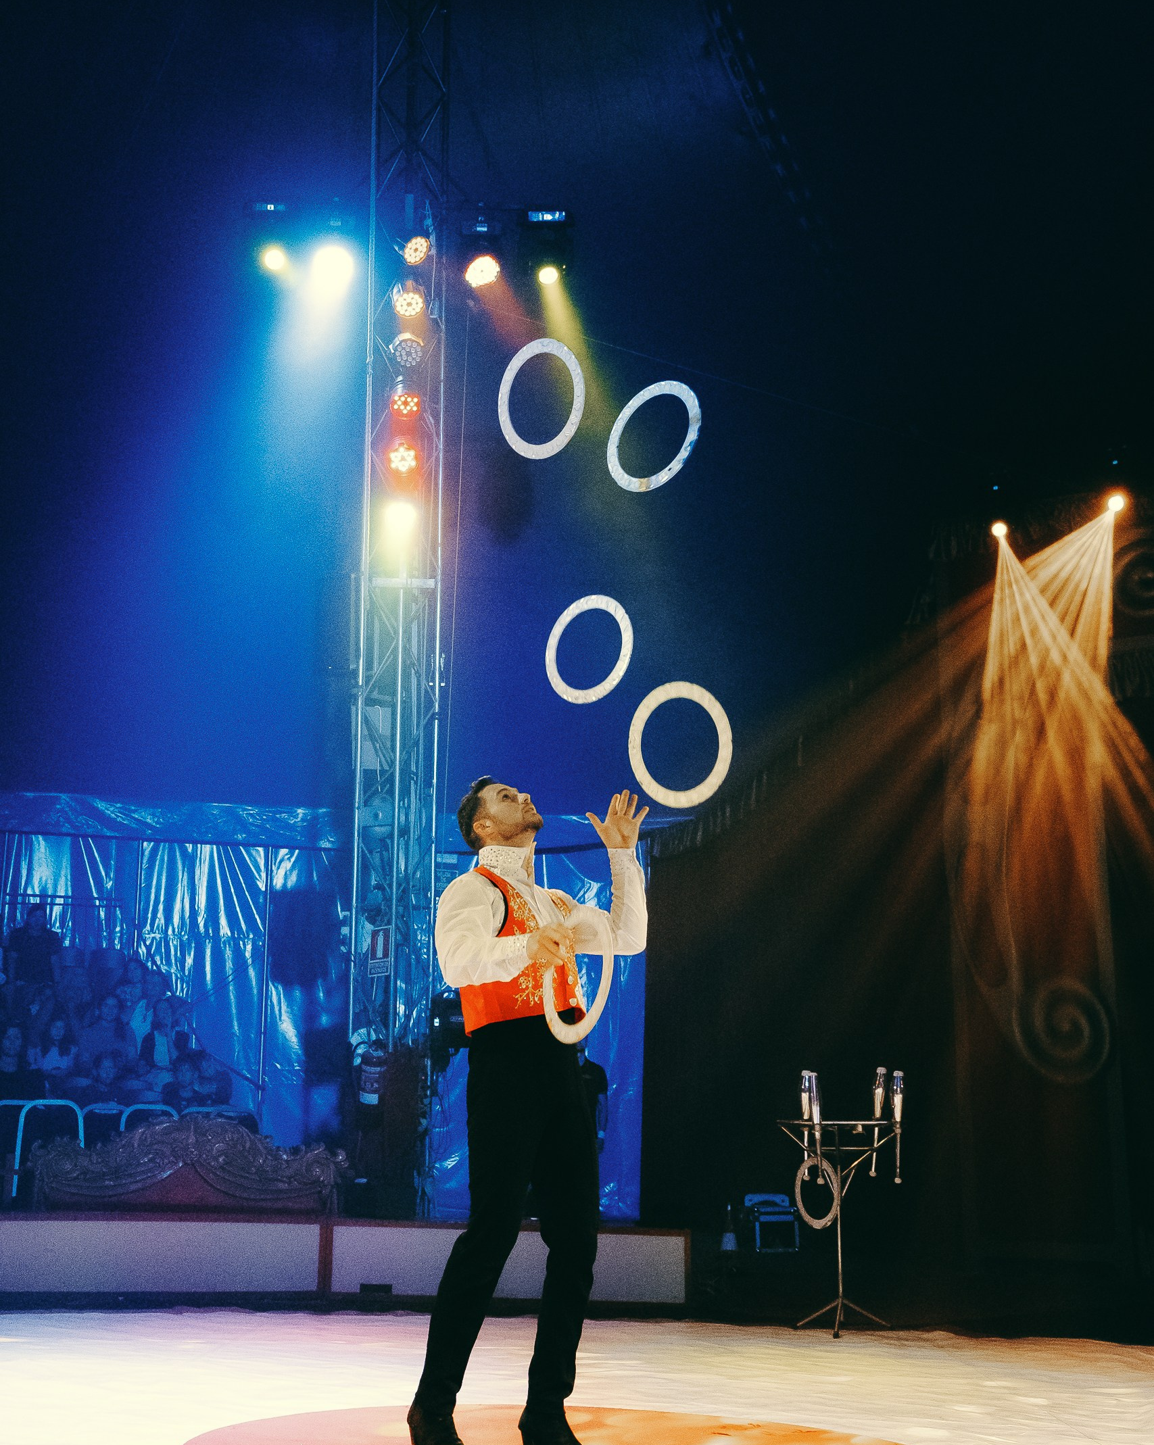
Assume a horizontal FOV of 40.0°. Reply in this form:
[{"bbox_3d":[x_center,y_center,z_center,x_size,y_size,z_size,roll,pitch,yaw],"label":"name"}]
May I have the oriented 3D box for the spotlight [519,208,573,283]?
[{"bbox_3d":[-0.224,-3.364,11.196,0.370,0.480,0.310,4,-14,-12],"label":"spotlight"}]

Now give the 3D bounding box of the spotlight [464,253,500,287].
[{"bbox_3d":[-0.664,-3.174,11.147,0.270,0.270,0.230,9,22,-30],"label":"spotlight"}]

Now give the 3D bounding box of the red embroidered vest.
[{"bbox_3d":[-0.148,0.604,4.178,0.270,0.470,0.400,-14,-19,31],"label":"red embroidered vest"}]

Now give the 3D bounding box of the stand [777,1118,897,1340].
[{"bbox_3d":[1.157,2.230,7.022,0.560,0.920,0.520,1,-14,-3],"label":"stand"}]

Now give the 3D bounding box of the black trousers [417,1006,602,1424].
[{"bbox_3d":[-0.170,1.235,4.020,0.440,0.980,0.420,-10,-17,36],"label":"black trousers"}]

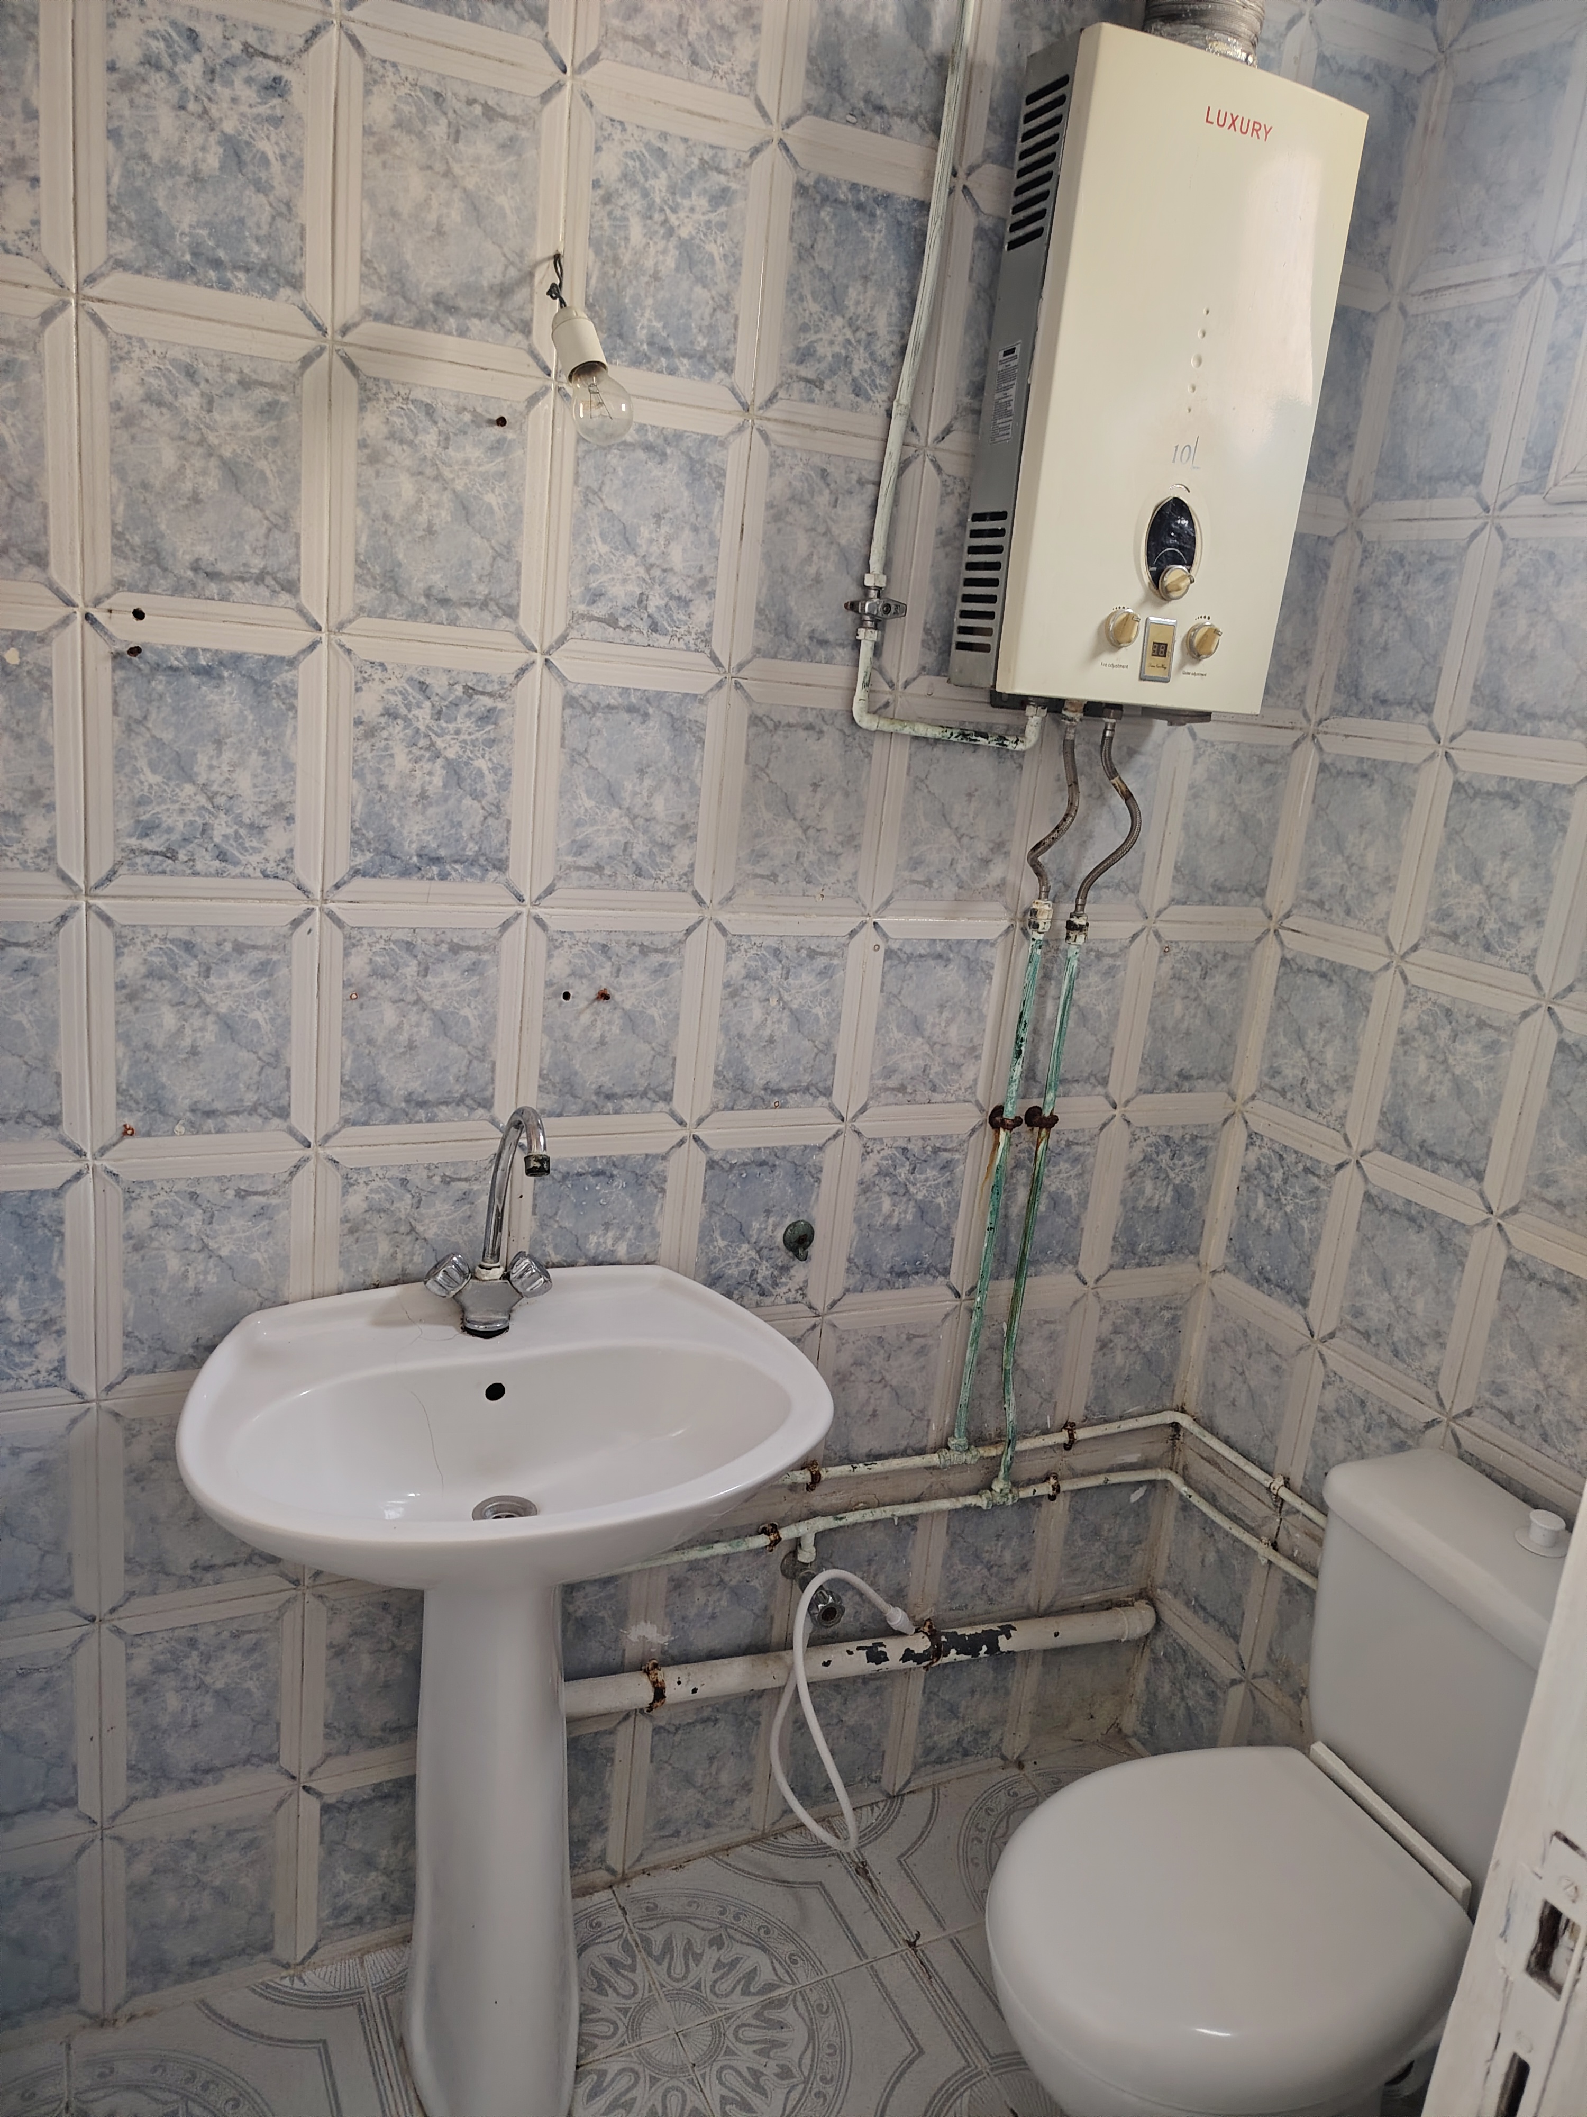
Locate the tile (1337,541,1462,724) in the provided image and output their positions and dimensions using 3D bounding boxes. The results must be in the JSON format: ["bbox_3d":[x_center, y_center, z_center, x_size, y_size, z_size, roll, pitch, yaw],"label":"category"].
[{"bbox_3d":[0.719,-0.508,1.744,0.015,0.205,0.150,-2,16,-27],"label":"tile"}]

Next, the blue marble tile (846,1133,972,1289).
[{"bbox_3d":[0.140,0.197,1.821,0.156,0.205,0.012,-1,16,-26],"label":"blue marble tile"}]

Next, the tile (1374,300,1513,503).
[{"bbox_3d":[0.741,-0.746,1.676,0.012,0.204,0.157,-1,16,-26],"label":"tile"}]

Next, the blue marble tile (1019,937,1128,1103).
[{"bbox_3d":[0.348,-0.047,1.830,0.150,0.205,0.015,-1,16,-26],"label":"blue marble tile"}]

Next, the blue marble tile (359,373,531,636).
[{"bbox_3d":[-0.329,-0.513,1.365,0.158,0.207,0.012,-1,17,-26],"label":"blue marble tile"}]

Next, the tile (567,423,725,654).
[{"bbox_3d":[-0.142,-0.509,1.436,0.157,0.204,0.012,-1,16,-26],"label":"tile"}]

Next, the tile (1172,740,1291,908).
[{"bbox_3d":[0.555,-0.291,1.855,0.157,0.204,0.012,-1,16,-26],"label":"tile"}]

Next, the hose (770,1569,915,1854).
[{"bbox_3d":[0.057,0.843,1.859,0.185,0.465,0.090,-1,16,-26],"label":"hose"}]

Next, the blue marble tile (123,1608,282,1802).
[{"bbox_3d":[-0.635,0.696,1.585,0.156,0.205,0.012,-1,16,-26],"label":"blue marble tile"}]

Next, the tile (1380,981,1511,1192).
[{"bbox_3d":[0.751,0.028,1.696,0.010,0.203,0.144,-1,16,-26],"label":"tile"}]

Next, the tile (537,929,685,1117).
[{"bbox_3d":[-0.194,-0.038,1.559,0.149,0.202,0.010,-1,16,-26],"label":"tile"}]

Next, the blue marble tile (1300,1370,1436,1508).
[{"bbox_3d":[0.711,0.513,1.831,0.012,0.205,0.160,-1,16,-25],"label":"blue marble tile"}]

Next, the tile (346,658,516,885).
[{"bbox_3d":[-0.354,-0.272,1.429,0.158,0.207,0.012,-1,17,-26],"label":"tile"}]

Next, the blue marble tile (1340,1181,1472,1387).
[{"bbox_3d":[0.732,0.273,1.766,0.015,0.205,0.150,-2,16,-27],"label":"blue marble tile"}]

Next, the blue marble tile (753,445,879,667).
[{"bbox_3d":[0.035,-0.522,1.542,0.158,0.207,0.012,-1,17,-26],"label":"blue marble tile"}]

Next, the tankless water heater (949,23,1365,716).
[{"bbox_3d":[0.380,-0.683,1.550,0.333,0.602,0.138,-1,16,-26],"label":"tankless water heater"}]

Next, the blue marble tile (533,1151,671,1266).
[{"bbox_3d":[-0.223,0.206,1.647,0.158,0.207,0.012,-1,17,-26],"label":"blue marble tile"}]

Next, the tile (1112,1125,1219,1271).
[{"bbox_3d":[0.499,0.186,1.974,0.144,0.200,0.010,-1,16,-26],"label":"tile"}]

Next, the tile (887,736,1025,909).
[{"bbox_3d":[0.190,-0.284,1.697,0.156,0.205,0.012,-1,16,-26],"label":"tile"}]

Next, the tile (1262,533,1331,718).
[{"bbox_3d":[0.579,-0.530,1.791,0.157,0.204,0.012,-1,16,-26],"label":"tile"}]

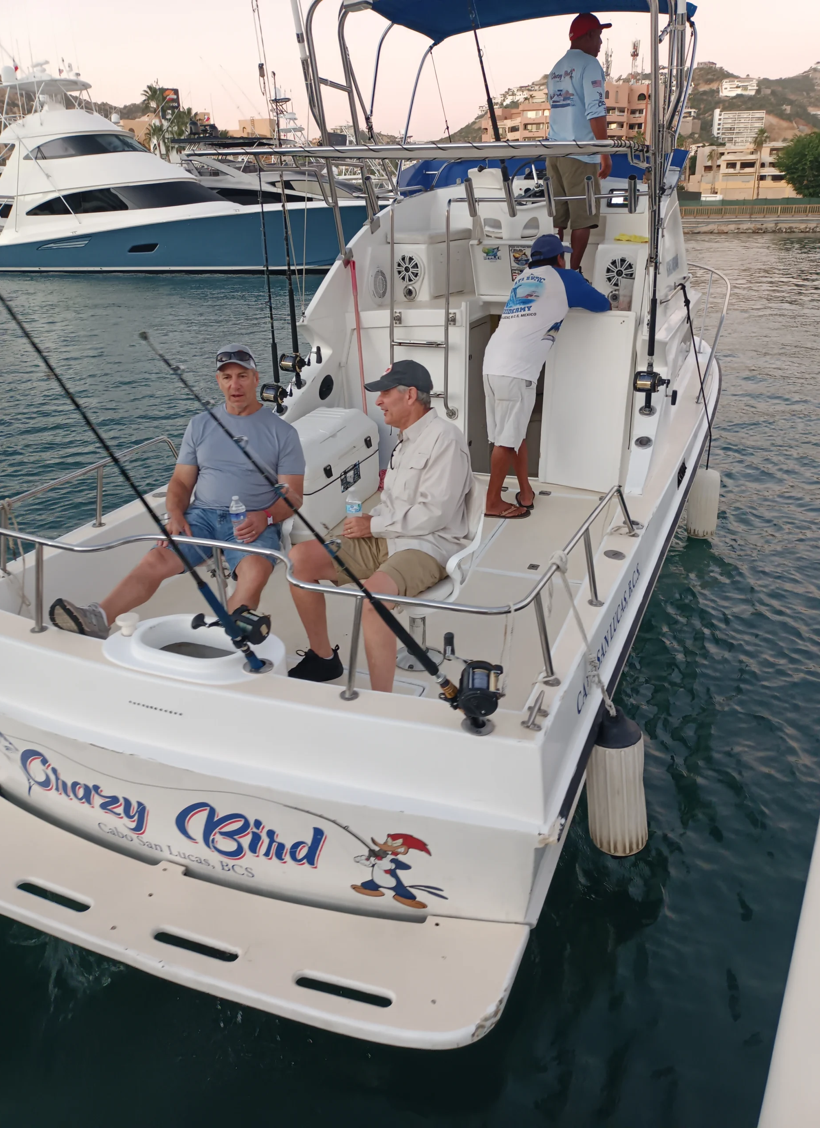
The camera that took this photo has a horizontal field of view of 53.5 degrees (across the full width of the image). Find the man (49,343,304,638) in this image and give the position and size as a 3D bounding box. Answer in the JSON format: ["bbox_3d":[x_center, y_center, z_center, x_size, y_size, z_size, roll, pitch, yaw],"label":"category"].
[{"bbox_3d":[-0.923,-0.249,3.394,0.900,1.220,0.830,4,24,12],"label":"man"}]

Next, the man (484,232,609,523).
[{"bbox_3d":[0.830,-1.202,5.215,0.780,1.650,0.520,-17,29,-33],"label":"man"}]

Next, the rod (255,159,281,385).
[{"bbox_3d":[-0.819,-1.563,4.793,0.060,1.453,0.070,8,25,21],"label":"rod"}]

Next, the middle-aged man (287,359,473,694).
[{"bbox_3d":[-0.105,-0.136,3.225,0.780,1.290,0.580,-12,26,-25],"label":"middle-aged man"}]

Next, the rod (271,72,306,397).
[{"bbox_3d":[-0.559,-1.424,3.739,0.140,1.454,0.120,-2,24,0],"label":"rod"}]

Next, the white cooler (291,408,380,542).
[{"bbox_3d":[-0.597,-0.592,5.054,0.480,0.550,0.920,8,25,21],"label":"white cooler"}]

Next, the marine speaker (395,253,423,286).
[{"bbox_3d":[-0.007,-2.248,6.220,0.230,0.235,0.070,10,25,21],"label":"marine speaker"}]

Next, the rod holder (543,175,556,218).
[{"bbox_3d":[0.874,-2.293,5.090,0.053,0.270,0.053,2,51,21],"label":"rod holder"}]

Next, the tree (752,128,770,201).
[{"bbox_3d":[52.299,-59.141,121.623,2.600,11.600,2.600,8,25,21],"label":"tree"}]

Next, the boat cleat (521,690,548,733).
[{"bbox_3d":[0.360,0.428,2.321,0.064,0.052,0.190,8,25,21],"label":"boat cleat"}]

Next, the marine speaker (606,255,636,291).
[{"bbox_3d":[1.532,-2.113,5.905,0.220,0.235,0.080,8,25,21],"label":"marine speaker"}]

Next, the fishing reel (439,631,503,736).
[{"bbox_3d":[0.169,0.317,2.180,0.150,0.150,0.220,-1,59,24],"label":"fishing reel"}]

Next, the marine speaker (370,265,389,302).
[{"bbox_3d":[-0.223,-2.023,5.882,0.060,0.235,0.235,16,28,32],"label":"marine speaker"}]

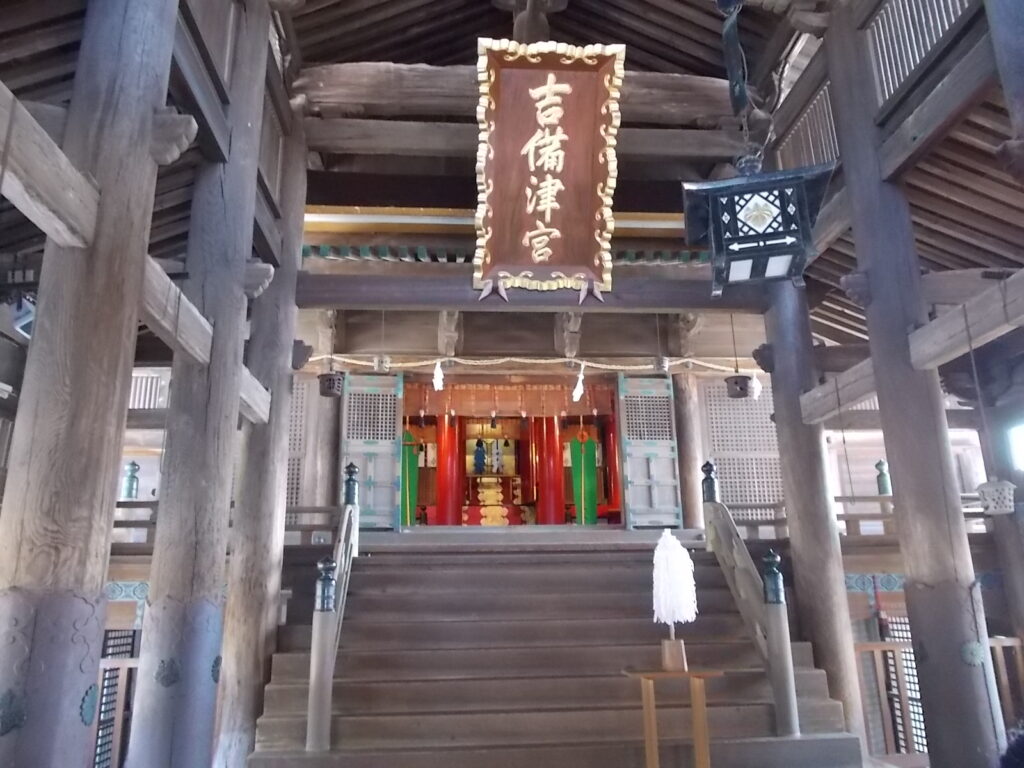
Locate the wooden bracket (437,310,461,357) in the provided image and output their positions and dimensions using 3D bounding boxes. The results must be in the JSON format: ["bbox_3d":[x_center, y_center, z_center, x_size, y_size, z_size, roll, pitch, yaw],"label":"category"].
[{"bbox_3d":[-0.911,-0.752,11.365,0.300,0.760,0.320,0,-15,-5],"label":"wooden bracket"}]

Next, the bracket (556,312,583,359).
[{"bbox_3d":[0.841,-0.732,10.899,0.320,0.745,0.480,0,-15,-5],"label":"bracket"}]

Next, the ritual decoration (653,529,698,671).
[{"bbox_3d":[1.151,1.529,5.502,0.310,0.986,0.280,0,-15,-5],"label":"ritual decoration"}]

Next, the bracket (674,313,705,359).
[{"bbox_3d":[2.550,-0.722,11.039,0.340,0.745,0.480,0,-15,-5],"label":"bracket"}]

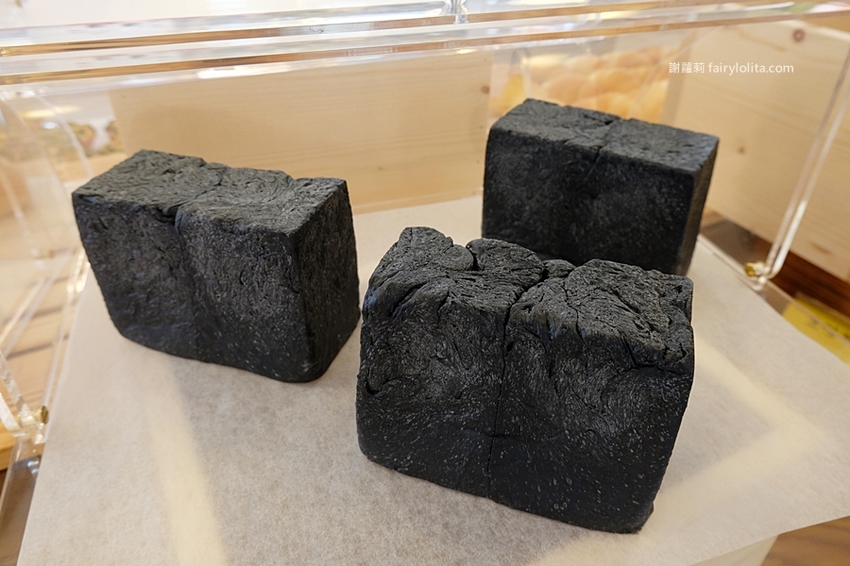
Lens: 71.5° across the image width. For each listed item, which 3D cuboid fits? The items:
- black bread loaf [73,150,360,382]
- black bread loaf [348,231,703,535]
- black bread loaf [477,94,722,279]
[{"bbox_3d":[-0.160,-0.016,0.475,0.188,0.135,0.085,11,36,15],"label":"black bread loaf"},{"bbox_3d":[0.058,0.056,0.368,0.176,0.136,0.081,10,35,15],"label":"black bread loaf"},{"bbox_3d":[0.155,-0.073,0.554,0.180,0.140,0.088,20,39,27],"label":"black bread loaf"}]

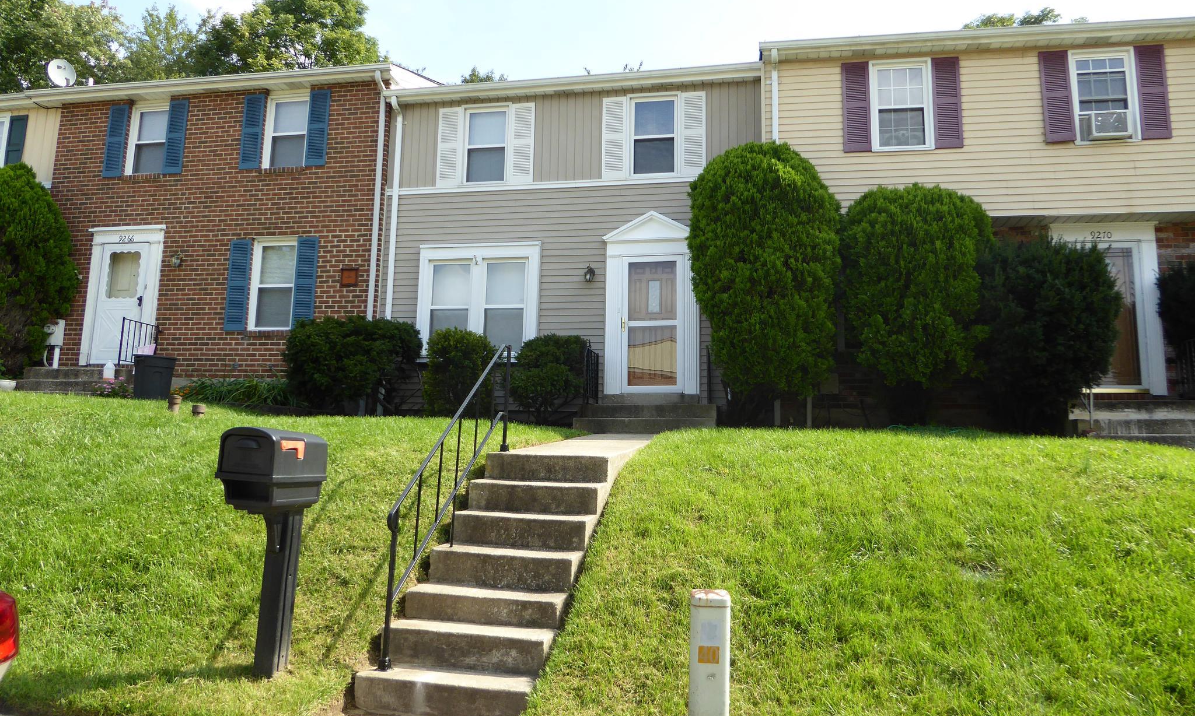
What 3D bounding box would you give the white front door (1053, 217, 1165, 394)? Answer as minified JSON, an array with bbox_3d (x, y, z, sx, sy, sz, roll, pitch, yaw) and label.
[{"bbox_3d":[6.930,-0.686,11.677,1.350,2.398,0.150,-1,-8,10],"label":"white front door"}]

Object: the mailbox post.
[{"bbox_3d":[-1.800,1.055,4.755,0.340,1.298,0.536,0,-8,15],"label":"mailbox post"}]

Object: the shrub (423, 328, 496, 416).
[{"bbox_3d":[-1.957,0.221,12.236,0.989,1.323,0.939,-1,-8,10],"label":"shrub"}]

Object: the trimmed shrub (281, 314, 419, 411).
[{"bbox_3d":[-3.496,0.119,12.256,1.804,1.469,1.299,-1,-8,10],"label":"trimmed shrub"}]

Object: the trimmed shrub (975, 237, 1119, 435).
[{"bbox_3d":[5.521,-0.265,10.575,1.512,2.549,1.436,-1,-8,10],"label":"trimmed shrub"}]

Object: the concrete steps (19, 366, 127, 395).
[{"bbox_3d":[-7.685,0.403,13.112,1.760,0.420,1.250,-1,-8,10],"label":"concrete steps"}]

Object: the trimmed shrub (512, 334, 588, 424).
[{"bbox_3d":[-0.683,0.280,11.960,1.027,1.264,0.976,-1,-8,10],"label":"trimmed shrub"}]

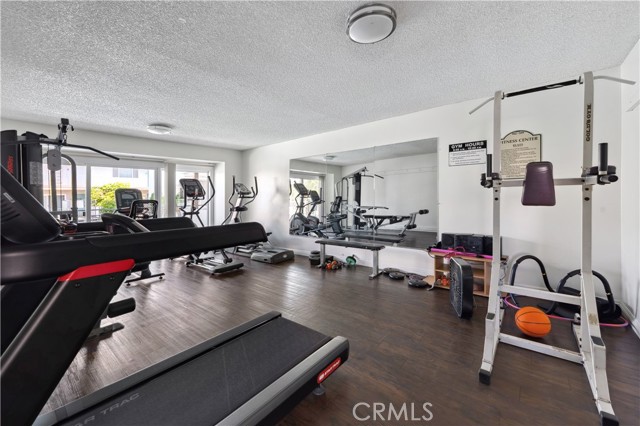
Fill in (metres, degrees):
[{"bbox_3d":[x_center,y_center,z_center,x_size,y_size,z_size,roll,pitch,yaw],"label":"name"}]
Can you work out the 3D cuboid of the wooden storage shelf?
[{"bbox_3d":[1.895,0.741,3.154,0.810,0.450,0.350,0,3,38],"label":"wooden storage shelf"}]

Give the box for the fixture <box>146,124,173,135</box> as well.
[{"bbox_3d":[-2.711,-1.406,4.206,0.350,0.080,0.350,0,3,38],"label":"fixture"}]

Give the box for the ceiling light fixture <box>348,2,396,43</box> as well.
[{"bbox_3d":[0.363,-1.315,1.757,0.350,0.080,0.350,-1,2,0],"label":"ceiling light fixture"}]

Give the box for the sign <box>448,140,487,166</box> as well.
[{"bbox_3d":[1.959,-0.779,3.282,0.449,0.302,0.020,0,3,38],"label":"sign"}]

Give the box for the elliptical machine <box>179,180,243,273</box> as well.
[{"bbox_3d":[-2.143,0.119,4.690,1.580,1.670,0.650,0,3,38],"label":"elliptical machine"}]

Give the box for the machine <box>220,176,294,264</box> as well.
[{"bbox_3d":[-1.413,0.062,5.255,1.870,1.680,0.600,0,3,38],"label":"machine"}]

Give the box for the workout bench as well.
[{"bbox_3d":[0.470,0.720,4.117,1.220,0.430,0.400,0,3,38],"label":"workout bench"}]

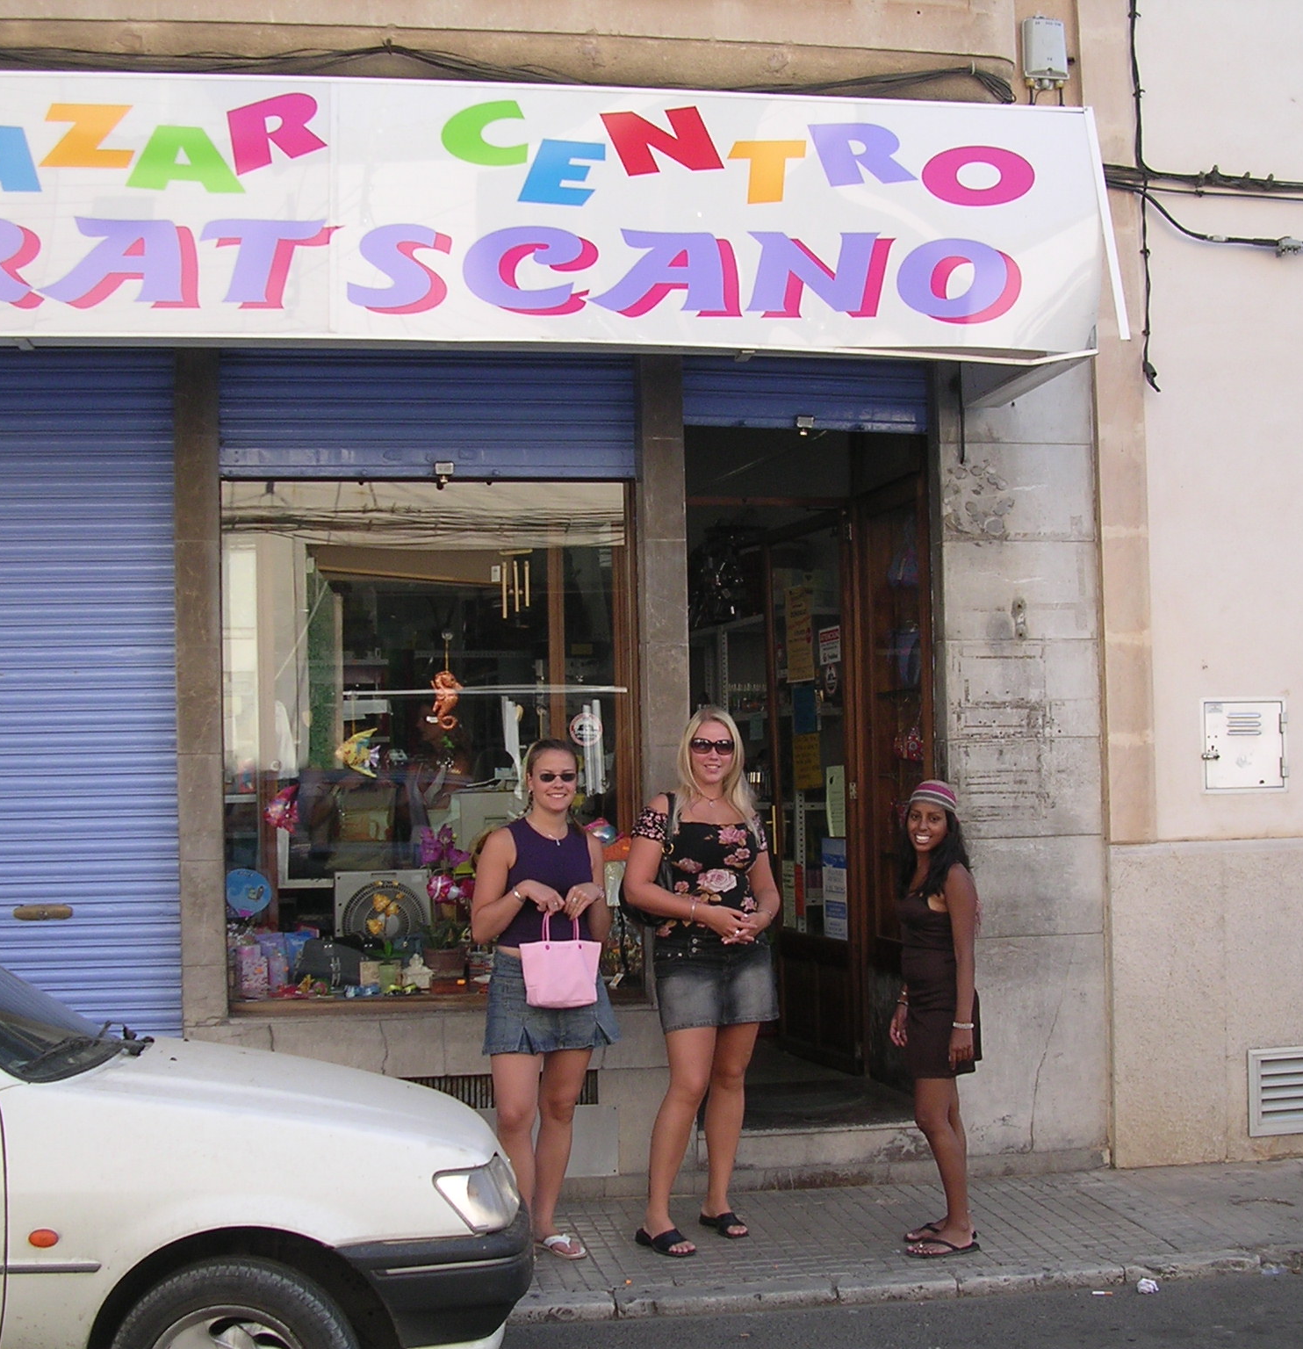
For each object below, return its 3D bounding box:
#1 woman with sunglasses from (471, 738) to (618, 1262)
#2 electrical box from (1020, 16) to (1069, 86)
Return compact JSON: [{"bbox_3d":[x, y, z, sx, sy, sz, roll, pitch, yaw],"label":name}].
[{"bbox_3d":[-0.349,1.040,6.413,0.450,1.655,0.380,-1,-2,-15],"label":"woman with sunglasses"},{"bbox_3d":[1.467,-2.312,7.388,0.176,0.259,0.100,-1,-2,-10],"label":"electrical box"}]

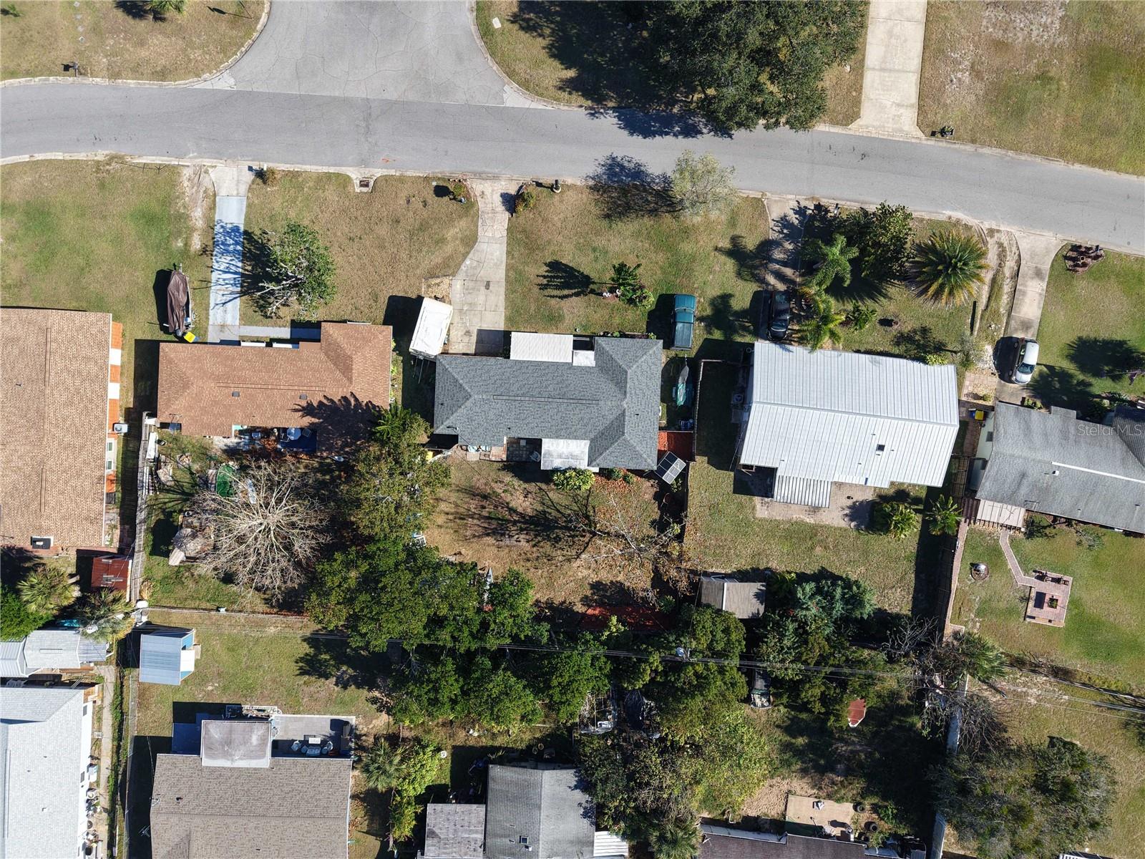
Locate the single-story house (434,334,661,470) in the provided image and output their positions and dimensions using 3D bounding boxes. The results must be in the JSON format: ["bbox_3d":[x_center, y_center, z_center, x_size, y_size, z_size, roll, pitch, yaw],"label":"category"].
[{"bbox_3d":[-2.270,-2.700,72.750,20.500,4.000,11.850,3,90,0],"label":"single-story house"}]

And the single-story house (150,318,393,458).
[{"bbox_3d":[-25.130,-3.637,67.516,19.340,4.000,11.050,2,90,-2],"label":"single-story house"}]

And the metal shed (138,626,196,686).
[{"bbox_3d":[-37.430,20.970,73.400,3.660,2.700,4.260,4,90,0],"label":"metal shed"}]

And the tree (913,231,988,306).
[{"bbox_3d":[33.400,-14.240,71.900,6.600,5.600,6.500,0,90,0],"label":"tree"}]

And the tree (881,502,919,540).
[{"bbox_3d":[29.980,8.350,73.300,3.500,2.700,3.500,0,90,0],"label":"tree"}]

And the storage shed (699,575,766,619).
[{"bbox_3d":[13.894,14.747,69.641,5.710,2.700,3.190,2,90,-2],"label":"storage shed"}]

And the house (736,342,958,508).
[{"bbox_3d":[23.663,0.147,69.056,17.730,4.300,13.530,7,90,-2],"label":"house"}]

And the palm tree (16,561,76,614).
[{"bbox_3d":[-46.400,14.000,71.800,5.300,5.800,4.800,0,90,0],"label":"palm tree"}]

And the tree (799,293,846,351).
[{"bbox_3d":[20.794,-8.946,68.085,3.960,5.900,4.780,2,90,-2],"label":"tree"}]

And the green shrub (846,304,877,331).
[{"bbox_3d":[26.900,-10.400,74.000,2.800,1.400,2.400,0,90,0],"label":"green shrub"}]

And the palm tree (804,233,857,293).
[{"bbox_3d":[21.669,-14.018,68.424,4.520,5.300,4.970,0,90,-2],"label":"palm tree"}]

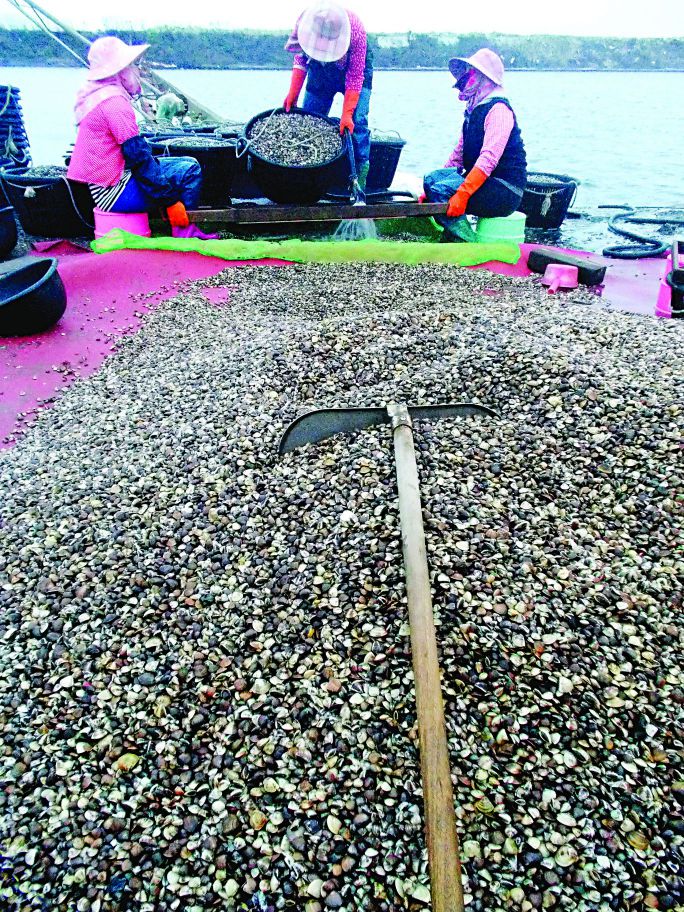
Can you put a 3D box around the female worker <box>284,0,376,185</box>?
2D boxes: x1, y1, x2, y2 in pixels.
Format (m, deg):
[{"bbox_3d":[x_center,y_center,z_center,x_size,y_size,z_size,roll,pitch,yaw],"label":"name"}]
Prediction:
[{"bbox_3d":[-0.091,-2.316,4.996,0.560,1.140,0.700,7,29,13],"label":"female worker"}]

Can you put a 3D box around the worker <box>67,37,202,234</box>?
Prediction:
[{"bbox_3d":[-1.122,-1.807,4.383,0.780,1.050,0.500,-3,28,-7],"label":"worker"}]

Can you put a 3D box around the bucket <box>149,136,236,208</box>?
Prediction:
[{"bbox_3d":[-0.948,-1.817,4.920,0.610,0.380,0.610,0,28,0],"label":"bucket"}]

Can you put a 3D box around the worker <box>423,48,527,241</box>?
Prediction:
[{"bbox_3d":[0.748,-1.744,4.337,0.600,1.000,0.500,-3,28,-7],"label":"worker"}]

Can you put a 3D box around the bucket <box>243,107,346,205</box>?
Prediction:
[{"bbox_3d":[-0.298,-1.912,4.903,0.640,0.360,0.640,5,54,-7],"label":"bucket"}]

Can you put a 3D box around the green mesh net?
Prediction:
[{"bbox_3d":[-0.195,-1.103,4.075,2.240,0.120,0.360,-1,28,-3],"label":"green mesh net"}]

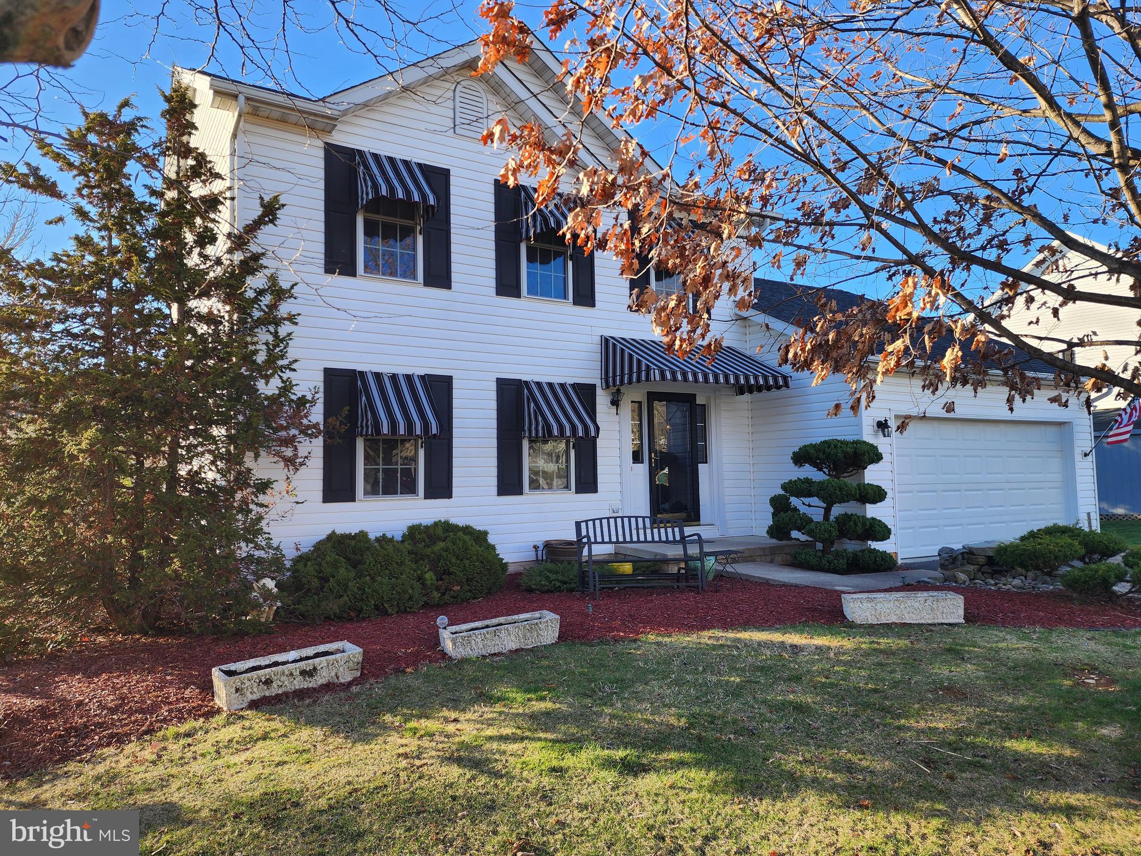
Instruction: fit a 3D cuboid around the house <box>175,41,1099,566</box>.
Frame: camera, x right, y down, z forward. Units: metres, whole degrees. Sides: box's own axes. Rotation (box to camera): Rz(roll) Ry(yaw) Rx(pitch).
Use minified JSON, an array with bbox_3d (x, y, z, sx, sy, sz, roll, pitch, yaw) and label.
[{"bbox_3d":[0.809,-1.698,14.545,14.700,7.780,10.600,1,-4,-32],"label":"house"}]

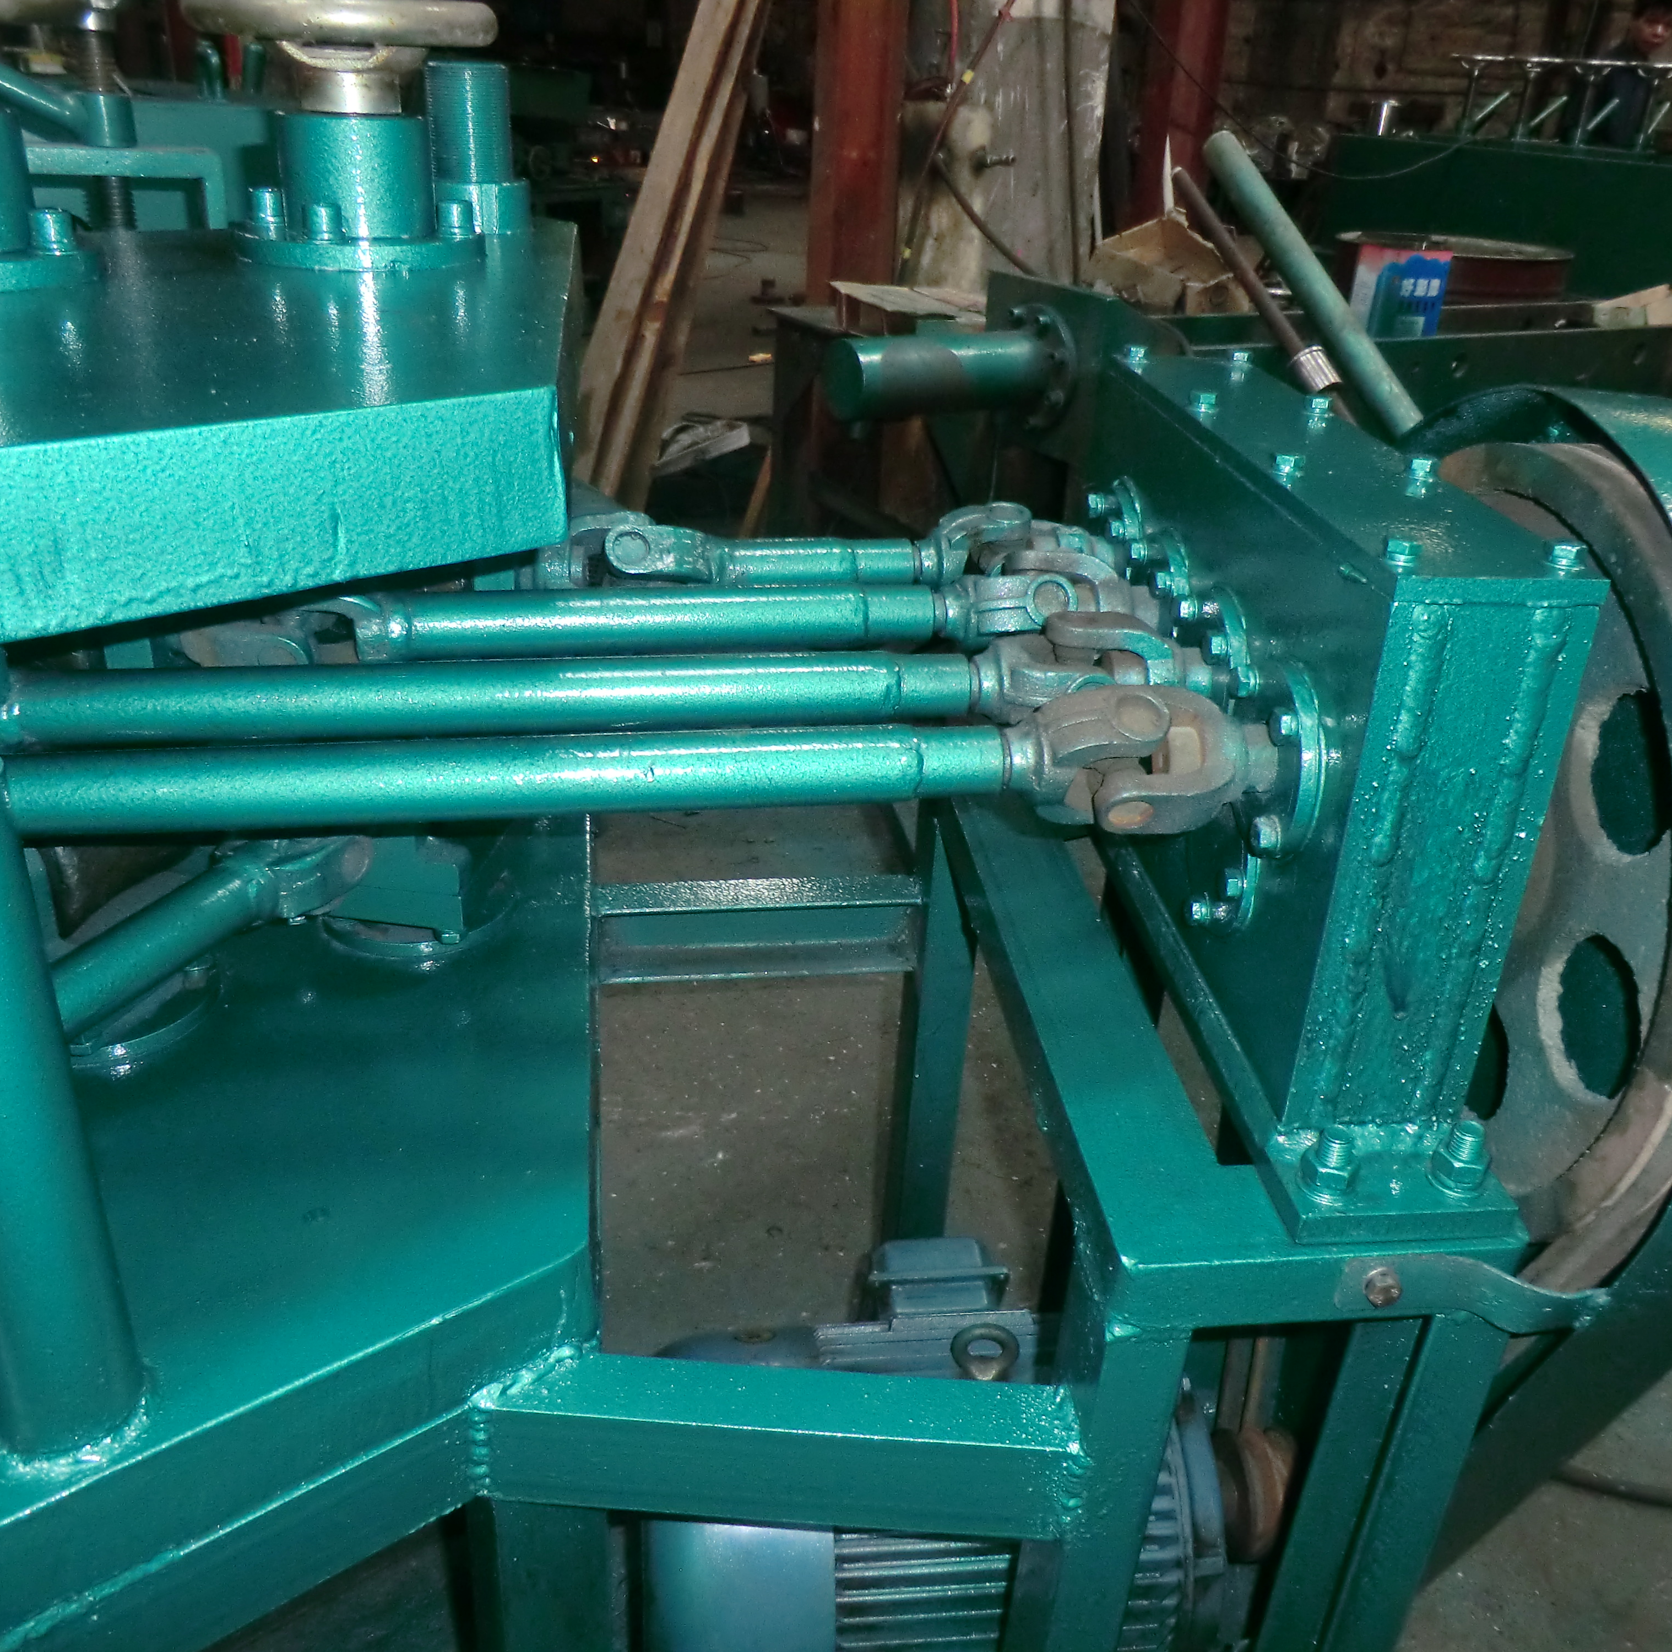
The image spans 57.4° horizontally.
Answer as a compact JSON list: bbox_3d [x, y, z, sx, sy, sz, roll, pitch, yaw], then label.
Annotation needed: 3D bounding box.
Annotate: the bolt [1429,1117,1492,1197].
[{"bbox_3d":[0.305,0.158,0.738,0.028,0.030,0.028,0,28,-6],"label":"bolt"}]

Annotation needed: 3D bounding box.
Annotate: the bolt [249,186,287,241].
[{"bbox_3d":[-0.315,-0.339,0.841,0.017,0.019,0.017,0,28,-6],"label":"bolt"}]

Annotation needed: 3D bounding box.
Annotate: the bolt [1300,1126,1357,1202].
[{"bbox_3d":[0.238,0.159,0.730,0.028,0.030,0.028,0,28,-6],"label":"bolt"}]

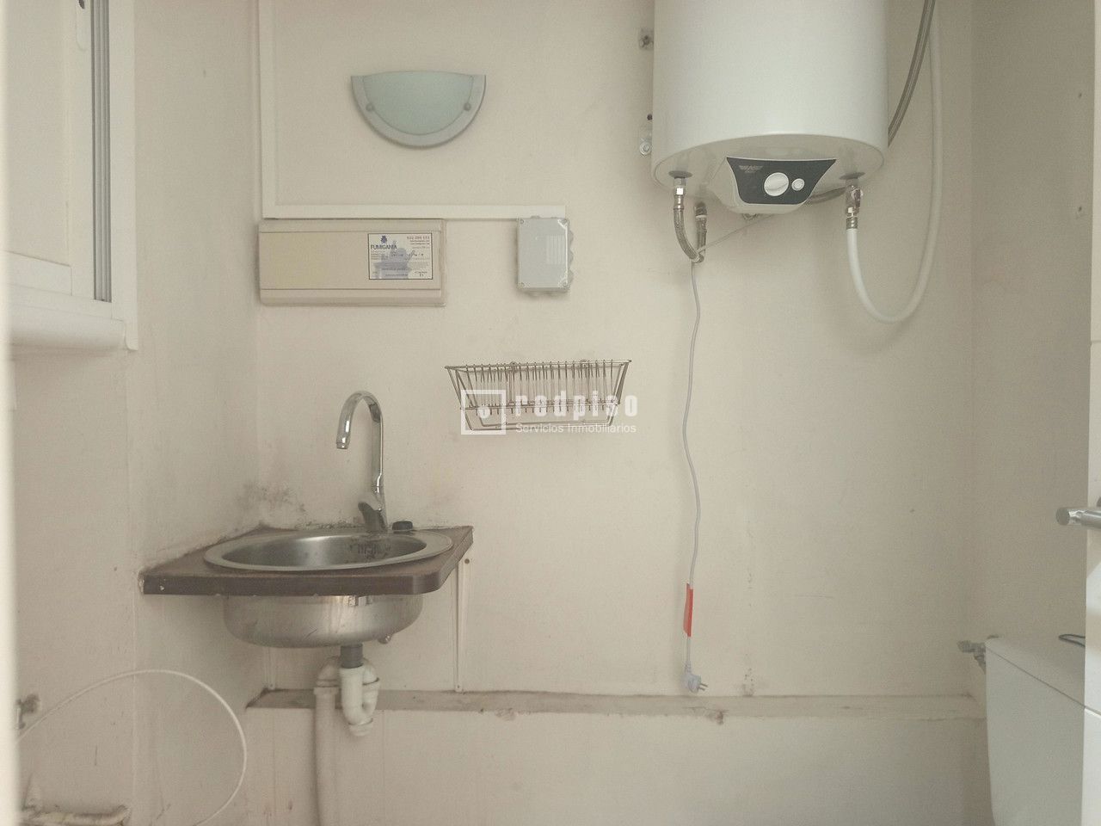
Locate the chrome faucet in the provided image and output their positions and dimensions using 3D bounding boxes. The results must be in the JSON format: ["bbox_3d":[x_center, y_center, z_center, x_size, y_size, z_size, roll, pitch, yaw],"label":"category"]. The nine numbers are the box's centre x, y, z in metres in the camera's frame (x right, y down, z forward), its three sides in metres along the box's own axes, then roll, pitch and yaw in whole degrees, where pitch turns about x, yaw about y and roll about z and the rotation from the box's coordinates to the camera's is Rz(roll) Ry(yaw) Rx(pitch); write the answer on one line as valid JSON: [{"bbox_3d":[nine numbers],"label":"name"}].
[{"bbox_3d":[-0.408,0.106,1.627,0.055,0.307,0.190,1,1,17],"label":"chrome faucet"}]

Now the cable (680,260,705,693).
[{"bbox_3d":[0.311,0.138,1.663,0.058,0.942,0.060,0,1,0],"label":"cable"}]

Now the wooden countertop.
[{"bbox_3d":[-0.423,0.282,1.505,0.489,0.034,0.484,0,1,0],"label":"wooden countertop"}]

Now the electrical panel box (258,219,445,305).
[{"bbox_3d":[-0.441,-0.338,1.701,0.408,0.190,0.070,0,1,0],"label":"electrical panel box"}]

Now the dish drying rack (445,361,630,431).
[{"bbox_3d":[-0.020,-0.032,1.605,0.360,0.130,0.250,-2,1,1],"label":"dish drying rack"}]

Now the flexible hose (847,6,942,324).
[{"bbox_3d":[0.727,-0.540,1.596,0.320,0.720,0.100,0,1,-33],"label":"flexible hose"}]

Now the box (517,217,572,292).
[{"bbox_3d":[-0.012,-0.352,1.699,0.118,0.160,0.070,0,1,0],"label":"box"}]

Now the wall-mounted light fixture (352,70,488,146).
[{"bbox_3d":[-0.290,-0.669,1.687,0.300,0.158,0.083,0,1,0],"label":"wall-mounted light fixture"}]

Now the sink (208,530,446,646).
[{"bbox_3d":[-0.433,0.341,1.521,0.475,0.162,0.475,0,1,0],"label":"sink"}]

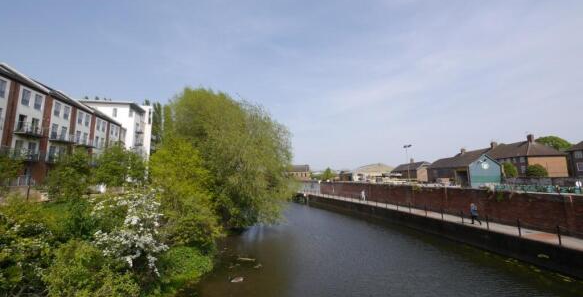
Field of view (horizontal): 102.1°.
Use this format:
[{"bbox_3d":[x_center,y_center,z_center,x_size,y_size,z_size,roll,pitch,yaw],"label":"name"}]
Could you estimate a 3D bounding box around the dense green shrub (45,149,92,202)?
[{"bbox_3d":[-17.503,2.101,18.500,3.100,4.300,3.100,7,-10,-43],"label":"dense green shrub"}]

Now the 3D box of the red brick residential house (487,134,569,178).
[{"bbox_3d":[52.400,2.637,54.800,8.600,10.000,11.500,1,-7,-6],"label":"red brick residential house"}]

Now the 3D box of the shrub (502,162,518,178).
[{"bbox_3d":[41.812,4.465,45.000,2.500,3.500,2.400,-7,-10,42],"label":"shrub"}]

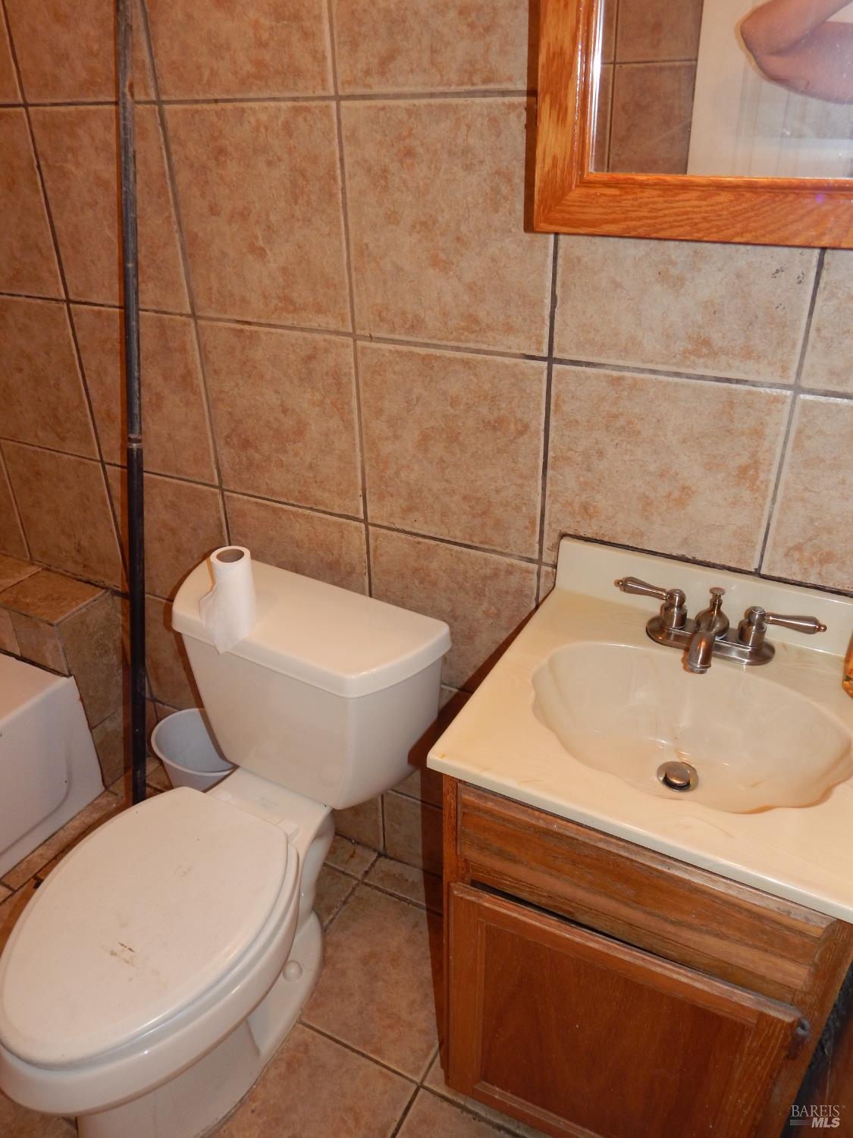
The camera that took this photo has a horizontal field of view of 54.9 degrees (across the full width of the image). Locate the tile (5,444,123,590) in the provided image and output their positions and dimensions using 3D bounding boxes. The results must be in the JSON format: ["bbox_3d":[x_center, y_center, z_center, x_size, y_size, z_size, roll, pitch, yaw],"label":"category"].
[{"bbox_3d":[-0.777,-0.117,1.790,0.301,0.301,0.013,14,33,25],"label":"tile"}]

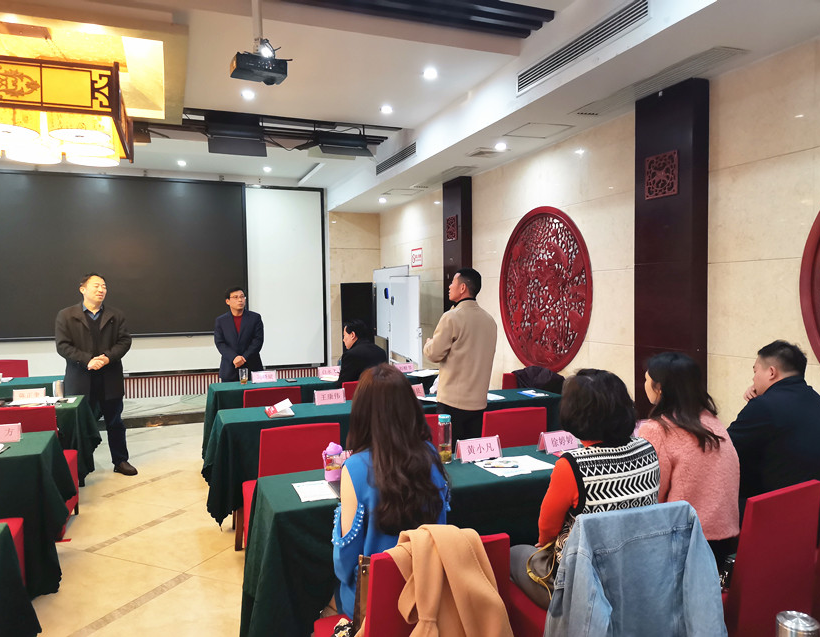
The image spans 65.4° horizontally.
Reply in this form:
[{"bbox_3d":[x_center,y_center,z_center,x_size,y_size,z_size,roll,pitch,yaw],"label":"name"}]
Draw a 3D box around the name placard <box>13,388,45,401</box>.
[{"bbox_3d":[-2.727,0.553,4.581,0.200,0.092,0.068,-1,2,-21],"label":"name placard"}]

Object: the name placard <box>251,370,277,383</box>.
[{"bbox_3d":[-1.267,0.506,5.551,0.208,0.100,0.085,-2,2,-21],"label":"name placard"}]

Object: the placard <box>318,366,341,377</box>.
[{"bbox_3d":[-0.719,0.488,5.768,0.203,0.092,0.068,-1,2,-21],"label":"placard"}]

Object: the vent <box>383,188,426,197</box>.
[{"bbox_3d":[-0.086,-1.636,8.249,0.420,0.020,0.400,-1,2,-21],"label":"vent"}]

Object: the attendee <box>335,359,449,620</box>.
[{"bbox_3d":[-0.077,0.780,2.094,0.430,1.275,0.660,-2,2,-21],"label":"attendee"}]

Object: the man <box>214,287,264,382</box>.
[{"bbox_3d":[-1.747,0.473,6.523,0.490,1.620,0.320,-2,2,-21],"label":"man"}]

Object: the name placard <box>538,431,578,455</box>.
[{"bbox_3d":[0.700,0.571,3.005,0.210,0.098,0.085,-2,2,-30],"label":"name placard"}]

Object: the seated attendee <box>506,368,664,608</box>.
[{"bbox_3d":[0.542,0.781,2.213,0.500,1.220,0.700,-2,2,-31],"label":"seated attendee"}]

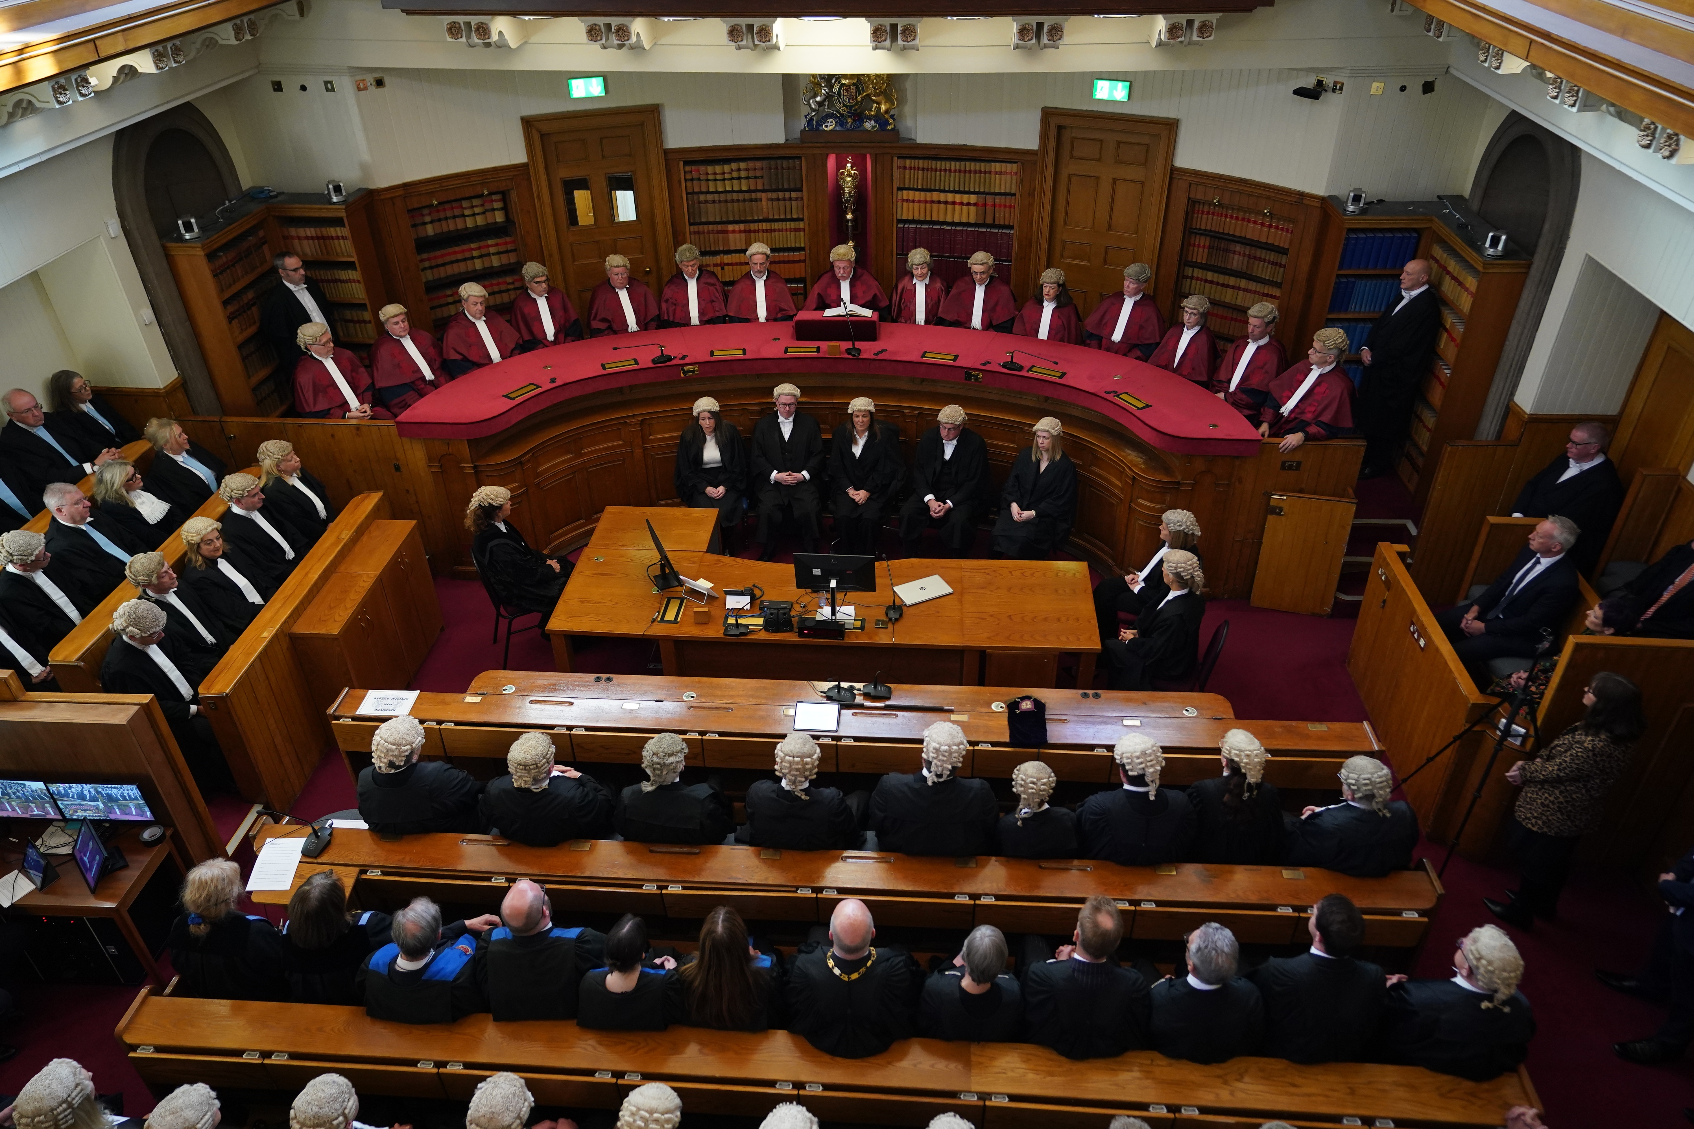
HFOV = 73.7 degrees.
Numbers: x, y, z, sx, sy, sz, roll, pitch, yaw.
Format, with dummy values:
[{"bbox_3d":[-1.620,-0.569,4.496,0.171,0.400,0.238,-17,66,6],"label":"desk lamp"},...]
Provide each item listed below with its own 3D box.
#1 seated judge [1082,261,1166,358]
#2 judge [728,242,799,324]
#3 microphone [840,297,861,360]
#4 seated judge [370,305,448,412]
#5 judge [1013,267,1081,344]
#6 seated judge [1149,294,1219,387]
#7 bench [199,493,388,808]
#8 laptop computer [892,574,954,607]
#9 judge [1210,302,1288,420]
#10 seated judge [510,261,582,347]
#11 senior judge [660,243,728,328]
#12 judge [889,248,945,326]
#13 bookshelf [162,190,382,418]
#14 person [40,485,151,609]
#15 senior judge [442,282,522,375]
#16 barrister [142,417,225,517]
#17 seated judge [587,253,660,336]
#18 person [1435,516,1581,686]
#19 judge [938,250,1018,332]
[{"bbox_3d":[2.148,-1.671,9.004,0.606,1.394,0.758,20,39,28],"label":"seated judge"},{"bbox_3d":[-0.736,-2.097,10.004,0.640,1.370,0.800,-3,33,-3],"label":"judge"},{"bbox_3d":[0.017,-1.887,9.020,0.160,0.430,0.270,2,34,4],"label":"microphone"},{"bbox_3d":[-3.334,-1.356,8.958,0.750,1.390,0.620,26,42,35],"label":"seated judge"},{"bbox_3d":[1.710,-1.918,9.864,0.570,1.220,0.760,10,36,16],"label":"judge"},{"bbox_3d":[2.709,-1.571,9.314,0.570,1.220,0.760,23,41,31],"label":"seated judge"},{"bbox_3d":[-3.378,0.519,7.266,0.172,1.000,2.141,1,34,3],"label":"bench"},{"bbox_3d":[0.491,0.172,7.235,0.328,0.018,0.215,-16,37,-21],"label":"laptop computer"},{"bbox_3d":[2.974,-1.313,8.727,0.750,1.390,0.620,-23,40,-30],"label":"judge"},{"bbox_3d":[-2.614,-1.990,10.048,0.620,1.300,0.780,-14,36,-18],"label":"seated judge"},{"bbox_3d":[-1.314,-2.090,10.014,0.640,1.370,0.800,-6,33,-8],"label":"senior judge"},{"bbox_3d":[0.583,-1.928,9.454,0.485,1.343,0.758,4,35,7],"label":"judge"},{"bbox_3d":[-4.608,-2.039,9.596,0.990,1.860,1.500,2,34,4],"label":"bookshelf"},{"bbox_3d":[-4.495,0.053,7.156,0.800,1.340,0.600,-5,33,-6],"label":"person"},{"bbox_3d":[-2.986,-1.714,9.652,0.640,1.300,0.780,-21,39,-27],"label":"senior judge"},{"bbox_3d":[-4.526,-0.387,7.988,0.758,1.293,0.525,-2,34,-2],"label":"barrister"},{"bbox_3d":[-1.879,-1.964,9.842,0.640,1.370,0.800,-10,34,-13],"label":"seated judge"},{"bbox_3d":[3.991,0.302,6.849,0.758,1.353,0.566,3,34,6],"label":"person"},{"bbox_3d":[1.077,-1.973,9.773,0.650,1.390,0.750,11,35,17],"label":"judge"}]

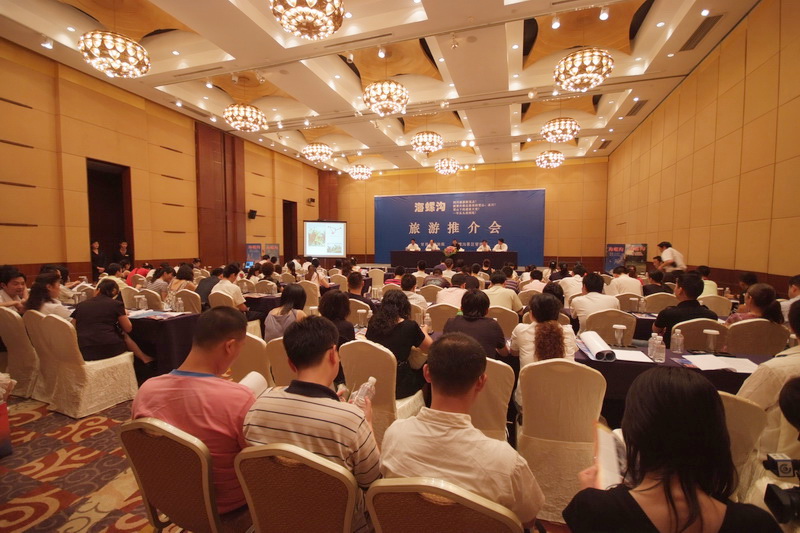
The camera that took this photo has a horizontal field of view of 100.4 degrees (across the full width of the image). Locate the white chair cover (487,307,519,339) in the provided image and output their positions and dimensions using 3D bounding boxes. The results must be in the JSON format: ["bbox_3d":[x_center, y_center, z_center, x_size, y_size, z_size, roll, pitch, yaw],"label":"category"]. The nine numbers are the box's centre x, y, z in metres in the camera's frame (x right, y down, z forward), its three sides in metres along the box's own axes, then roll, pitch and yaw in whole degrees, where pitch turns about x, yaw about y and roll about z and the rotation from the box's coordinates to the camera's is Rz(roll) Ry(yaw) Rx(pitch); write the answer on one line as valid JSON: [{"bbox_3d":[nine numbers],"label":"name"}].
[{"bbox_3d":[1.085,0.869,3.663,0.450,0.935,0.520,1,3,19],"label":"white chair cover"}]

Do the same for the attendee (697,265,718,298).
[{"bbox_3d":[4.270,0.654,4.734,0.480,1.300,0.760,1,3,20],"label":"attendee"}]

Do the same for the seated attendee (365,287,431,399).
[{"bbox_3d":[0.015,0.800,2.688,0.480,1.230,0.760,1,3,20],"label":"seated attendee"}]

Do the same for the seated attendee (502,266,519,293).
[{"bbox_3d":[1.751,0.612,5.382,0.500,1.230,0.720,1,3,15],"label":"seated attendee"}]

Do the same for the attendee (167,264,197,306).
[{"bbox_3d":[-3.373,0.625,5.117,0.500,1.260,0.750,2,3,29],"label":"attendee"}]

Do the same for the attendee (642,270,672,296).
[{"bbox_3d":[3.783,0.659,4.904,0.500,1.220,0.720,1,3,11],"label":"attendee"}]

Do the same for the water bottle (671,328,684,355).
[{"bbox_3d":[2.151,0.572,2.575,0.066,0.195,0.066,1,3,18],"label":"water bottle"}]

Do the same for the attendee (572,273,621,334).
[{"bbox_3d":[2.222,0.700,3.808,0.520,1.240,0.750,1,3,15],"label":"attendee"}]

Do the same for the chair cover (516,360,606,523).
[{"bbox_3d":[0.953,0.969,2.103,0.455,0.933,0.540,1,3,15],"label":"chair cover"}]

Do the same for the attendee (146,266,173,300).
[{"bbox_3d":[-4.216,0.619,5.841,0.480,1.250,0.760,1,3,20],"label":"attendee"}]

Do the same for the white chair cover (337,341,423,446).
[{"bbox_3d":[-0.112,0.945,2.449,0.455,0.933,0.540,2,3,25],"label":"white chair cover"}]

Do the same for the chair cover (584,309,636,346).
[{"bbox_3d":[2.140,0.880,3.474,0.450,0.935,0.520,1,3,19],"label":"chair cover"}]

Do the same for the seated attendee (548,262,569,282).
[{"bbox_3d":[3.272,0.556,6.678,0.500,1.260,0.750,1,3,19],"label":"seated attendee"}]

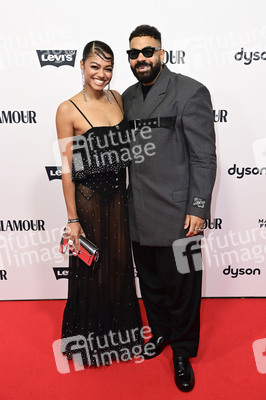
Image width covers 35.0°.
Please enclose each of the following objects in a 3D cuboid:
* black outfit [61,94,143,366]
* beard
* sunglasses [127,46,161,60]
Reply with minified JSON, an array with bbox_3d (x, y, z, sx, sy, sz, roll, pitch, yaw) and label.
[{"bbox_3d":[-0.187,0.210,2.426,0.460,1.530,0.380,-7,18,-19],"label":"black outfit"},{"bbox_3d":[0.067,-0.630,2.071,0.146,0.117,0.112,-2,14,20],"label":"beard"},{"bbox_3d":[0.062,-0.715,2.062,0.143,0.049,0.143,-2,14,20],"label":"sunglasses"}]

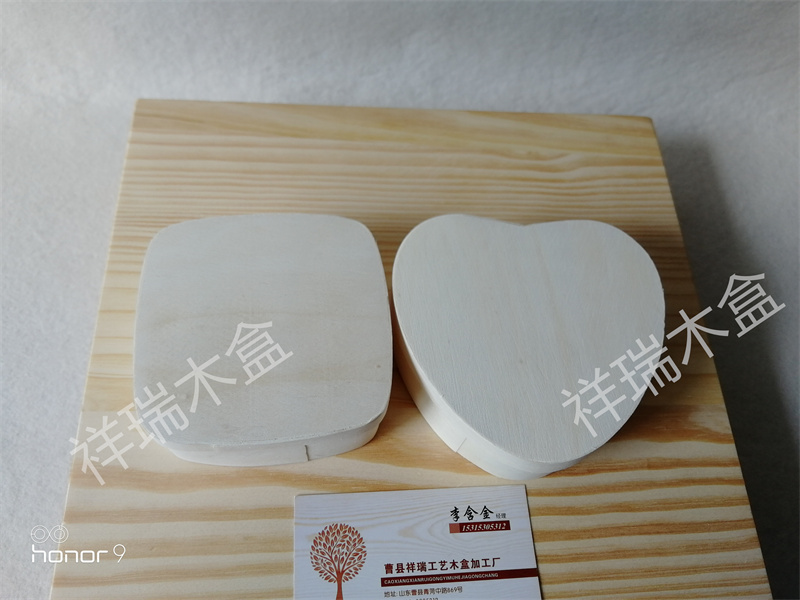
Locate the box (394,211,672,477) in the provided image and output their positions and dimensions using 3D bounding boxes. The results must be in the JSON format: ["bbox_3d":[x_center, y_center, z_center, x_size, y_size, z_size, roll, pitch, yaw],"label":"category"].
[{"bbox_3d":[0.049,0.019,0.251,0.107,0.038,0.098,2,65,-5],"label":"box"}]

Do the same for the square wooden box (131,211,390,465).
[{"bbox_3d":[-0.050,0.015,0.241,0.088,0.040,0.088,-4,66,-7],"label":"square wooden box"}]

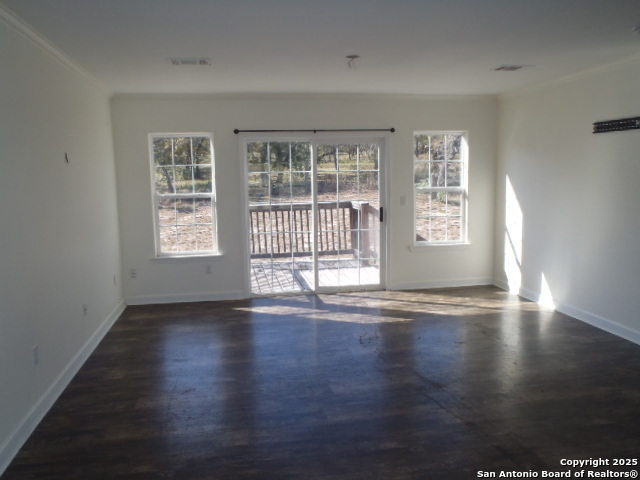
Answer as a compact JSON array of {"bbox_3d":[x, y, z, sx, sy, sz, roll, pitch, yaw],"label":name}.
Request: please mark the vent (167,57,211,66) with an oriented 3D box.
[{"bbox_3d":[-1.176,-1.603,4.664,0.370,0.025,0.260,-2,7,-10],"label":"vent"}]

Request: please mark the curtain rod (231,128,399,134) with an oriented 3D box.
[{"bbox_3d":[-0.036,-1.355,6.438,2.030,0.055,0.090,-2,7,-10],"label":"curtain rod"}]

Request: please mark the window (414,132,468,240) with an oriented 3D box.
[{"bbox_3d":[1.616,-0.692,6.925,0.750,1.480,0.100,-2,7,-10],"label":"window"}]

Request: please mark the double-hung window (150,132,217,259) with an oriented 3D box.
[{"bbox_3d":[-1.654,-0.542,6.325,0.750,1.480,0.100,-2,7,-10],"label":"double-hung window"}]

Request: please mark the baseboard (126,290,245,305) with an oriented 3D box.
[{"bbox_3d":[-1.657,0.729,6.443,1.430,0.115,0.018,-2,7,-10],"label":"baseboard"}]

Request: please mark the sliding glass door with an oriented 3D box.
[{"bbox_3d":[-0.029,-0.280,6.655,1.800,2.010,0.120,-2,7,-10],"label":"sliding glass door"}]

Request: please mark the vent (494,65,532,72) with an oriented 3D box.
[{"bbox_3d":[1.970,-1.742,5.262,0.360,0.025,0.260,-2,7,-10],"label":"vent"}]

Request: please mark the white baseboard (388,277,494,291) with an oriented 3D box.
[{"bbox_3d":[1.665,0.598,7.056,1.510,0.110,0.018,-2,7,-10],"label":"white baseboard"}]

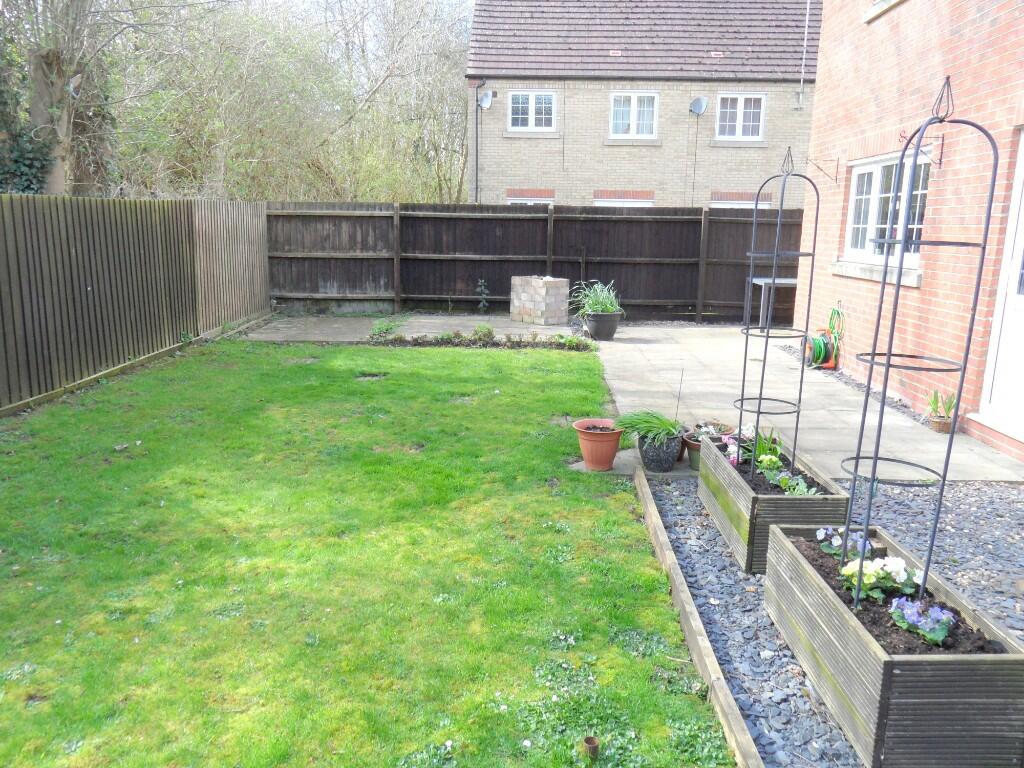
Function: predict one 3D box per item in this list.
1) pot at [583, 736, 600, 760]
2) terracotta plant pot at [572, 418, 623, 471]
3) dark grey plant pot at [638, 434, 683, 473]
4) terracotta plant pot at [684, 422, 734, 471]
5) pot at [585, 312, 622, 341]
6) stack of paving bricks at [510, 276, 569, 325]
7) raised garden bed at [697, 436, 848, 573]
[{"bbox_3d":[0.236,1.083,2.110,0.044,0.053,0.044,1,13,0],"label":"pot"},{"bbox_3d":[0.565,0.404,4.632,0.325,0.285,0.325,1,13,2],"label":"terracotta plant pot"},{"bbox_3d":[0.962,0.431,4.617,0.282,0.243,0.282,1,13,2],"label":"dark grey plant pot"},{"bbox_3d":[1.275,0.435,4.660,0.300,0.225,0.300,1,13,2],"label":"terracotta plant pot"},{"bbox_3d":[1.266,-0.803,9.830,0.510,0.375,0.510,1,13,2],"label":"pot"},{"bbox_3d":[0.441,-1.351,11.461,0.490,0.705,0.820,-10,16,-39],"label":"stack of paving bricks"},{"bbox_3d":[1.297,0.588,3.673,0.430,0.365,0.926,1,13,0],"label":"raised garden bed"}]

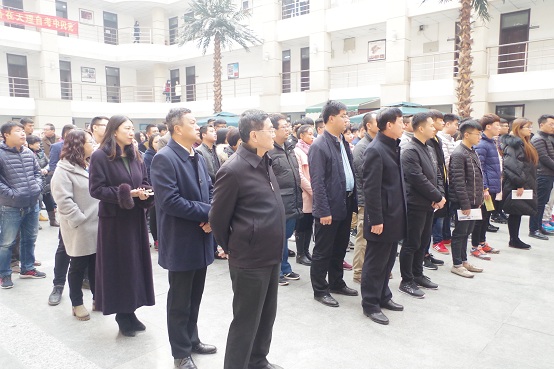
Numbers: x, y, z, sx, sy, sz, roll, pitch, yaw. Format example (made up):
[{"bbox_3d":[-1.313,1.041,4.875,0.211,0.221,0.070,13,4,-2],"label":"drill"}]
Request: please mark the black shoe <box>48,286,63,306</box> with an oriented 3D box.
[{"bbox_3d":[-2.060,1.027,3.888,0.110,0.120,0.280,-3,7,-20],"label":"black shoe"}]

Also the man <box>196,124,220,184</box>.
[{"bbox_3d":[-0.843,0.093,5.188,0.330,1.655,0.480,3,8,32],"label":"man"}]

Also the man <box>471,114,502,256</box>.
[{"bbox_3d":[2.646,0.016,5.237,0.500,1.740,0.360,-4,8,-30],"label":"man"}]

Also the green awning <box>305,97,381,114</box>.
[{"bbox_3d":[2.780,-3.301,17.444,2.468,0.651,1.908,4,8,38],"label":"green awning"}]

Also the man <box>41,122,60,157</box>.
[{"bbox_3d":[-3.607,-0.110,6.701,0.520,1.730,0.350,-1,7,0],"label":"man"}]

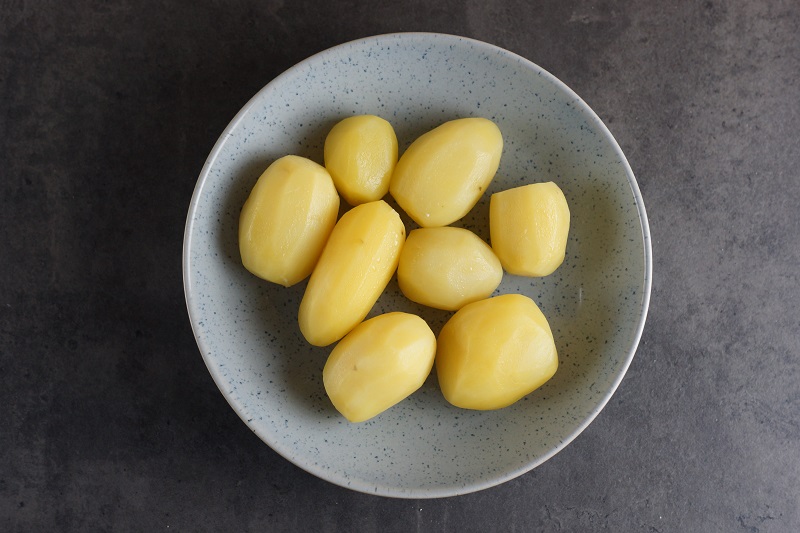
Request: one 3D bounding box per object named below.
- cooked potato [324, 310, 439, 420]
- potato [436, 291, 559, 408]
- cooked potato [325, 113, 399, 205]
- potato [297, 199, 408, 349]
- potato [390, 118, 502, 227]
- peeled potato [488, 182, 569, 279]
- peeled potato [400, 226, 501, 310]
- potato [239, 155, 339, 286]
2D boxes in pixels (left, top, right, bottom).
[{"bbox_3d":[-0.011,0.052,0.915,0.066,0.040,0.046,-35,89,-1],"label":"cooked potato"},{"bbox_3d":[0.051,0.047,0.911,0.066,0.049,0.058,-24,89,0],"label":"potato"},{"bbox_3d":[-0.021,-0.058,0.915,0.040,0.038,0.048,-10,89,0],"label":"cooked potato"},{"bbox_3d":[-0.026,0.005,0.915,0.039,0.036,0.087,29,89,1],"label":"potato"},{"bbox_3d":[0.028,-0.053,0.911,0.047,0.040,0.069,39,89,1],"label":"potato"},{"bbox_3d":[0.072,-0.018,0.913,0.045,0.043,0.050,-12,89,0],"label":"peeled potato"},{"bbox_3d":[0.028,0.001,0.917,0.057,0.041,0.045,10,89,0],"label":"peeled potato"},{"bbox_3d":[-0.061,-0.026,0.911,0.050,0.044,0.069,27,89,1],"label":"potato"}]

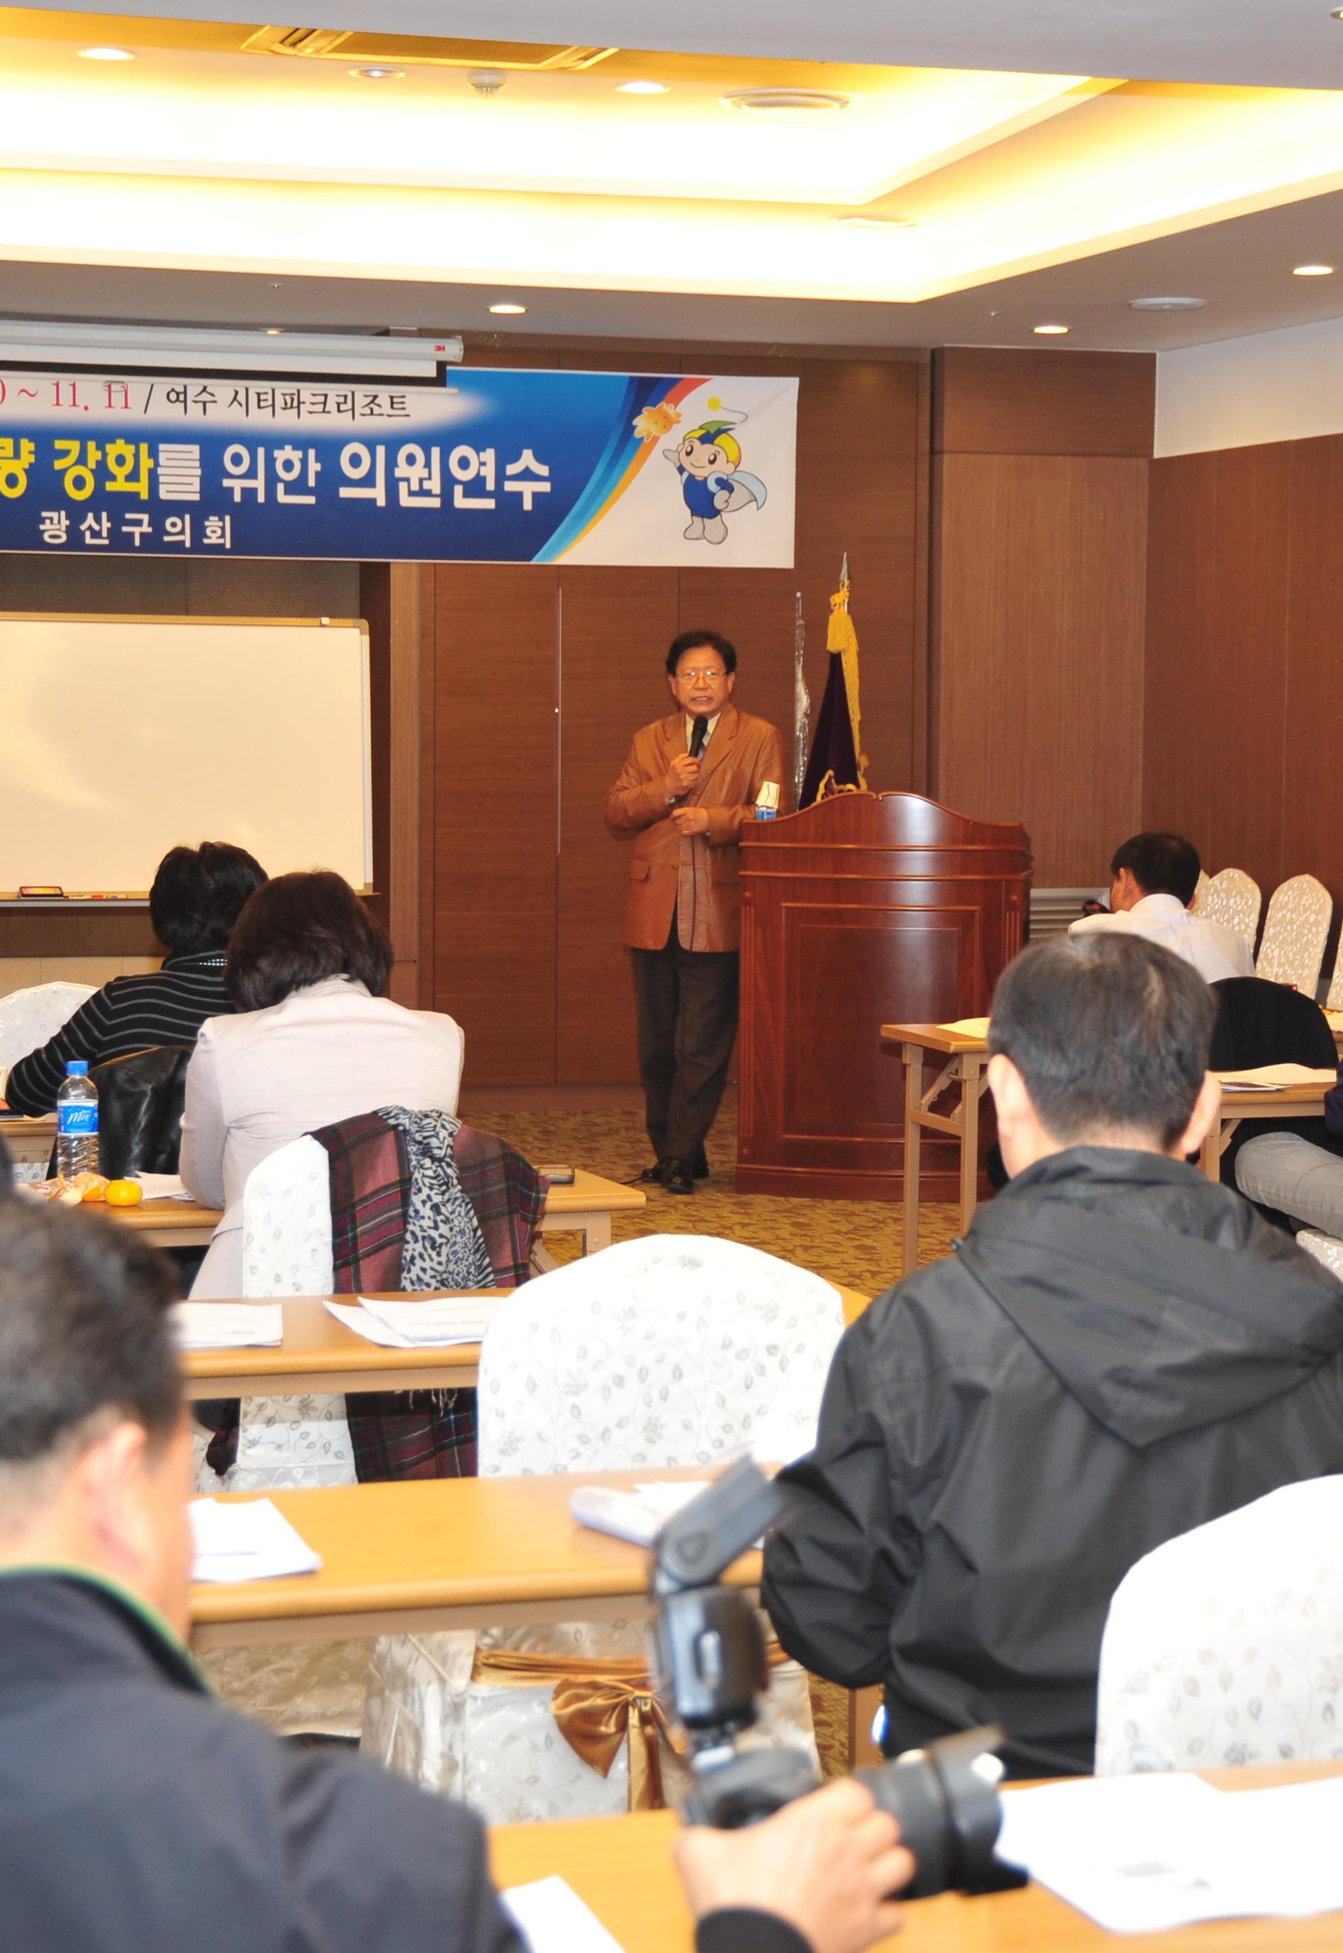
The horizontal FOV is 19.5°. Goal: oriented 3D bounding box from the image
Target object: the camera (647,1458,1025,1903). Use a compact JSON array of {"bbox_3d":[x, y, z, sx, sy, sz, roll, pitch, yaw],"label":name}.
[{"bbox_3d":[0.087,0.403,2.220,0.215,0.260,0.145,-5,4,-13],"label":"camera"}]

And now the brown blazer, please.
[{"bbox_3d":[0.075,-0.453,12.174,0.570,0.750,0.380,1,4,6],"label":"brown blazer"}]

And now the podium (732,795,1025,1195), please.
[{"bbox_3d":[0.653,0.044,11.974,0.860,1.220,0.540,1,4,7],"label":"podium"}]

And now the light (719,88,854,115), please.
[{"bbox_3d":[0.336,-2.536,11.342,0.385,0.050,0.385,1,4,0],"label":"light"}]

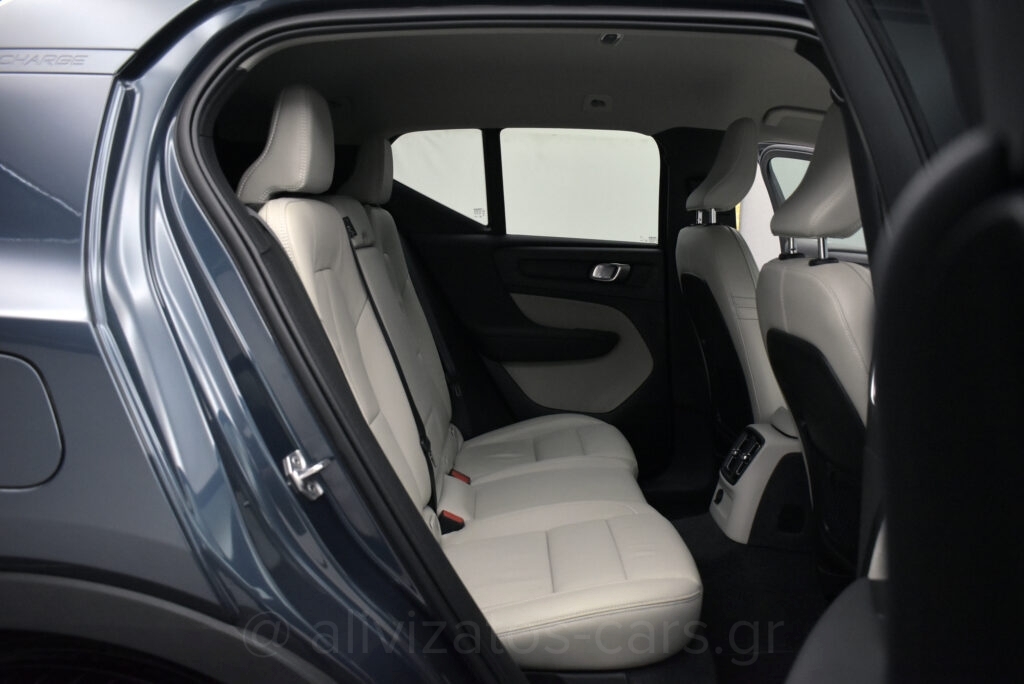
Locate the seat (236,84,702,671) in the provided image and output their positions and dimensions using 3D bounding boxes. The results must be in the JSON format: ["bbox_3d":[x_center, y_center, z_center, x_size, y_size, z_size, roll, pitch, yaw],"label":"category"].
[{"bbox_3d":[-0.066,-0.011,1.685,0.843,0.937,1.290,1,8,0],"label":"seat"}]

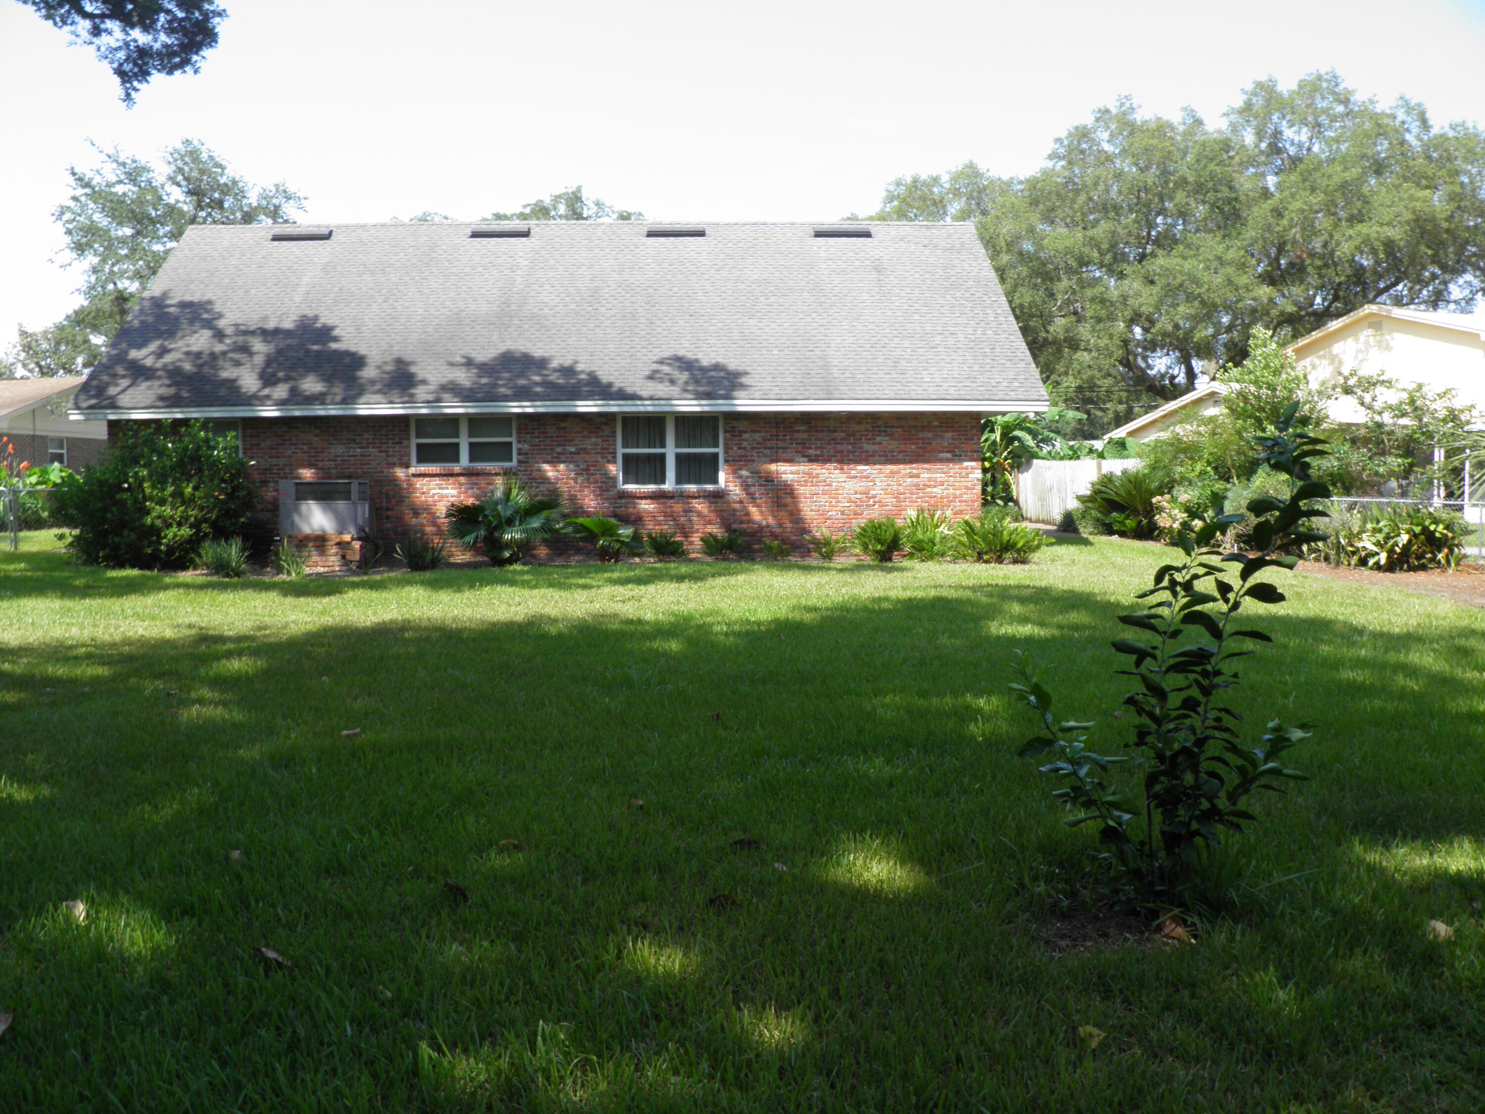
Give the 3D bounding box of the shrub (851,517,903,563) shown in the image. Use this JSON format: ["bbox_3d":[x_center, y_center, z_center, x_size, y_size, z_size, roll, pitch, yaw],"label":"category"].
[{"bbox_3d":[2.117,-0.268,18.900,0.821,0.723,0.800,-1,4,0],"label":"shrub"}]

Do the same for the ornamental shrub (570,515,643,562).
[{"bbox_3d":[-2.130,-0.286,18.850,1.147,0.719,1.050,-1,4,0],"label":"ornamental shrub"}]

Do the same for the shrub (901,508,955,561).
[{"bbox_3d":[2.936,-0.352,19.000,0.862,0.818,0.820,-1,4,0],"label":"shrub"}]

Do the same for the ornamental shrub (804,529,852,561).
[{"bbox_3d":[1.386,-0.187,19.398,0.768,0.496,0.700,-1,4,-3],"label":"ornamental shrub"}]

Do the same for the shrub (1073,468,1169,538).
[{"bbox_3d":[8.622,-1.232,27.300,2.188,1.620,2.100,-1,4,0],"label":"shrub"}]

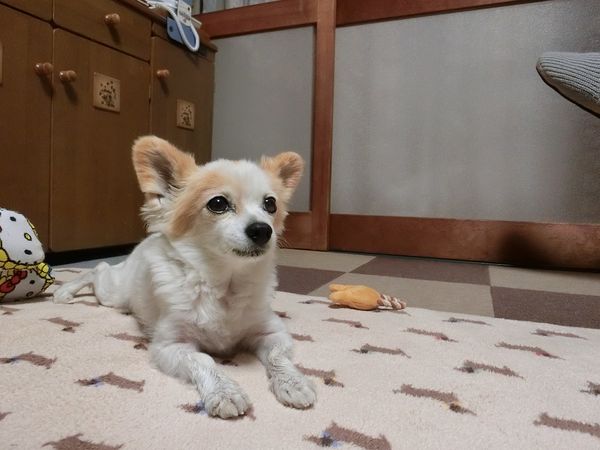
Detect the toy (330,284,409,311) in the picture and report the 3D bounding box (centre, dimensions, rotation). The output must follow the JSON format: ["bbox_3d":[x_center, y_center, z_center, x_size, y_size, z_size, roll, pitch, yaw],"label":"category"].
[{"bbox_3d":[0.099,0.104,0.642,0.114,0.032,0.052,3,4,22],"label":"toy"}]

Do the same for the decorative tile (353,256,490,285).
[{"bbox_3d":[0.307,0.114,1.076,0.302,0.008,0.308,3,4,22],"label":"decorative tile"}]

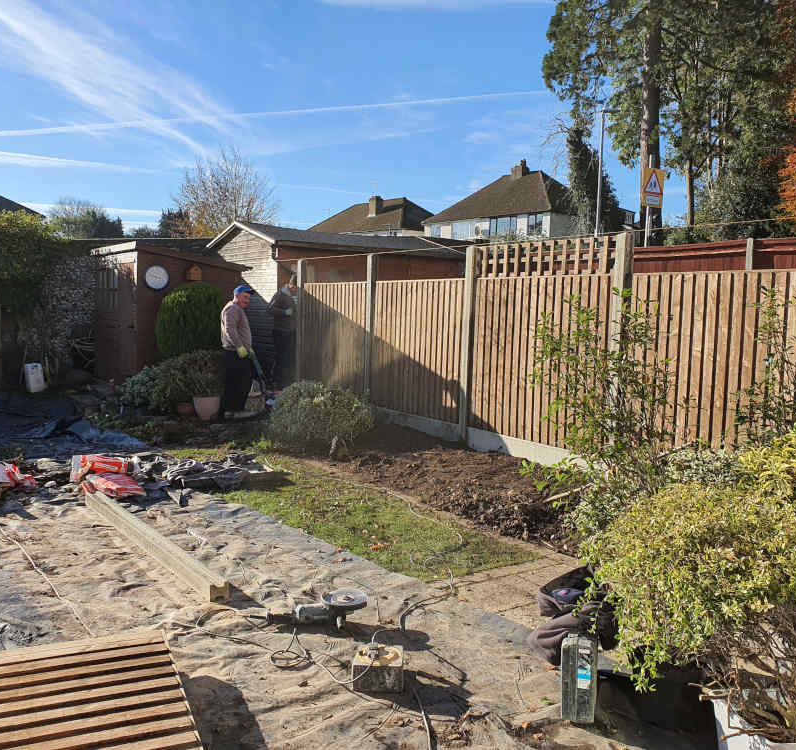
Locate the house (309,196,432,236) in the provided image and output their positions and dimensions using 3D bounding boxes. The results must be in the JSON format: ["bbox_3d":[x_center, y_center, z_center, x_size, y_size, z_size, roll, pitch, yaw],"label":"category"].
[{"bbox_3d":[-1.409,-9.512,58.833,8.200,8.700,12.300,-1,5,-45],"label":"house"}]

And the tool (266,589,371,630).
[{"bbox_3d":[-0.429,1.233,3.950,0.540,0.170,0.250,2,4,5],"label":"tool"}]

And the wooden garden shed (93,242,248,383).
[{"bbox_3d":[-3.724,-0.984,12.195,1.750,2.080,2.100,-1,4,-37],"label":"wooden garden shed"}]

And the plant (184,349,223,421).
[{"bbox_3d":[-2.538,0.136,9.750,0.520,0.900,0.500,1,4,-17],"label":"plant"}]

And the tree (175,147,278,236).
[{"bbox_3d":[-8.882,-7.346,39.645,5.200,9.500,5.000,1,4,-11],"label":"tree"}]

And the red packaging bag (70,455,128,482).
[{"bbox_3d":[-2.643,0.828,6.650,0.480,0.220,0.300,1,4,-17],"label":"red packaging bag"}]

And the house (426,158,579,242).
[{"bbox_3d":[8.519,-10.135,52.562,8.500,9.600,11.400,-1,5,-42],"label":"house"}]

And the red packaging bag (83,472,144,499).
[{"bbox_3d":[-2.416,0.942,6.400,0.460,0.120,0.360,3,4,19],"label":"red packaging bag"}]

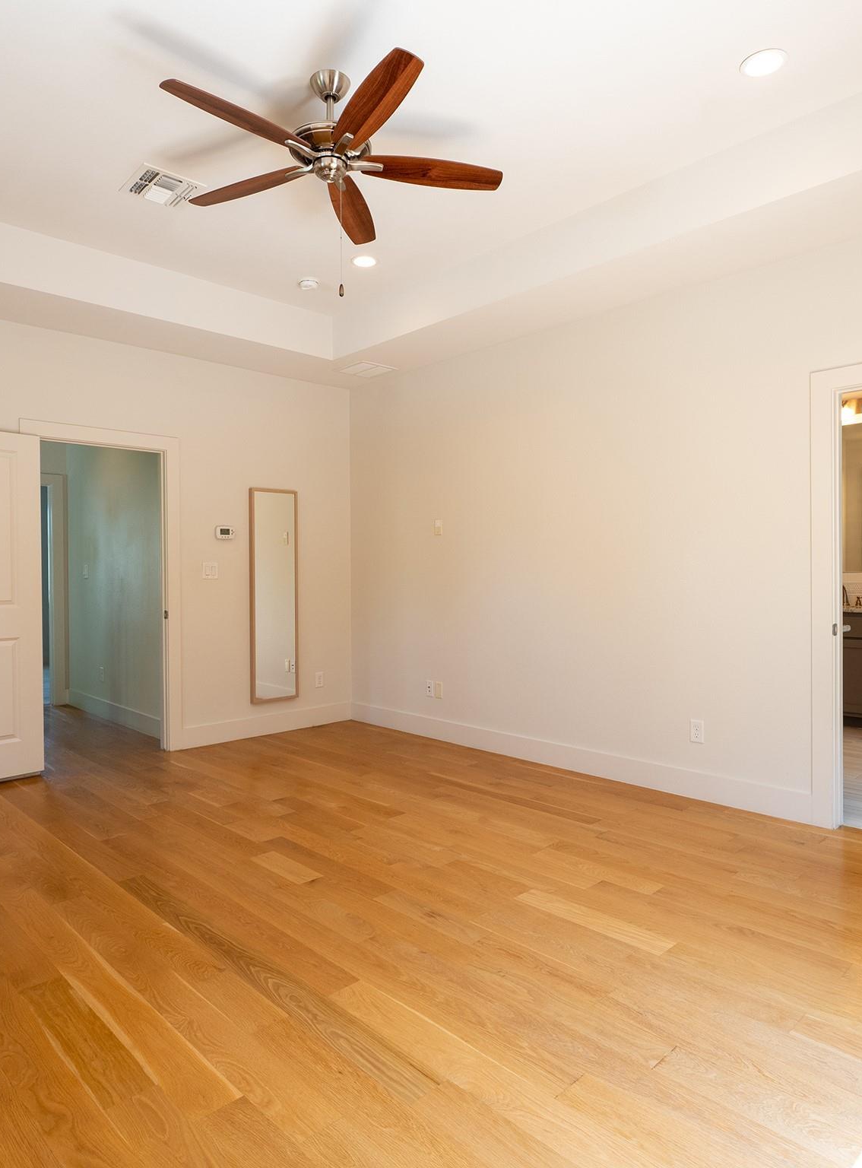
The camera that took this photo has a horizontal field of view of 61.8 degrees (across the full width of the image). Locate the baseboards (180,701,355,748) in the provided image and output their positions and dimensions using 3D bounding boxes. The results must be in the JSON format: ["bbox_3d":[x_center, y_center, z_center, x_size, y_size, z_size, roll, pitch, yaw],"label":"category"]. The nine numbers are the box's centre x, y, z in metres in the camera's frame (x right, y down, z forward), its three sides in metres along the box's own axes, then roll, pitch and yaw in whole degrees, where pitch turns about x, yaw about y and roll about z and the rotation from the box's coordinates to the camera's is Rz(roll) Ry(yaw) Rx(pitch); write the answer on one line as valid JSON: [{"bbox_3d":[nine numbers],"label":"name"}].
[{"bbox_3d":[-1.201,1.068,5.500,1.462,0.146,0.020,-1,1,-43],"label":"baseboards"}]

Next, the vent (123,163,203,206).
[{"bbox_3d":[-1.279,-1.876,3.434,0.300,0.025,0.315,-1,1,-43],"label":"vent"}]

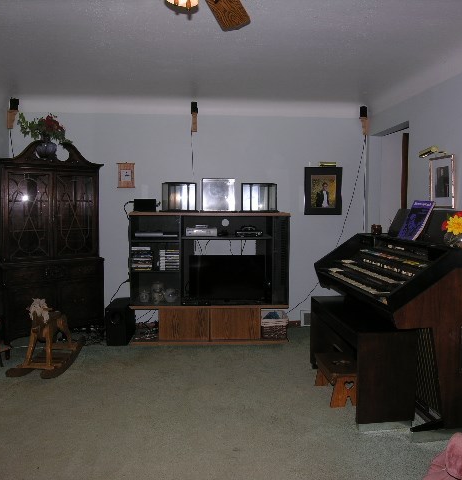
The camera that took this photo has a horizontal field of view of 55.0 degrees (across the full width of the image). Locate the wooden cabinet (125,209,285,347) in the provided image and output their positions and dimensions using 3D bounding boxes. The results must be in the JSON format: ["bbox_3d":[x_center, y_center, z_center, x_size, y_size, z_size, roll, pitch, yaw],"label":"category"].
[{"bbox_3d":[-0.218,0.363,4.540,1.570,1.280,0.460,0,6,-4],"label":"wooden cabinet"}]

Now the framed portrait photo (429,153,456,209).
[{"bbox_3d":[1.577,-0.429,3.309,0.025,0.380,0.315,0,6,-4],"label":"framed portrait photo"}]

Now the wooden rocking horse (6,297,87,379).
[{"bbox_3d":[-1.573,0.763,3.838,0.320,0.600,0.780,0,5,5],"label":"wooden rocking horse"}]

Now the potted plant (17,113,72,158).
[{"bbox_3d":[-1.819,-1.004,4.327,0.490,0.450,0.340,-3,7,-32],"label":"potted plant"}]

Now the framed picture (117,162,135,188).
[{"bbox_3d":[-1.109,-0.676,4.689,0.186,0.262,0.025,0,5,-5],"label":"framed picture"}]

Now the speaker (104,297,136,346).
[{"bbox_3d":[-1.113,0.820,4.466,0.200,0.375,0.400,0,6,-4],"label":"speaker"}]

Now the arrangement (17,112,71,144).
[{"bbox_3d":[-1.811,-1.088,4.328,0.500,0.300,0.320,-2,6,-25],"label":"arrangement"}]

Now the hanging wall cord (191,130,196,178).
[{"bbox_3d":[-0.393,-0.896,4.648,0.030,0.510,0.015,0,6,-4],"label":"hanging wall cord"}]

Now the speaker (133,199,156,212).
[{"bbox_3d":[-0.855,-0.343,4.439,0.210,0.125,0.150,0,5,-5],"label":"speaker"}]

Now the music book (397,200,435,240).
[{"bbox_3d":[1.356,-0.142,3.249,0.022,0.305,0.240,26,3,-6],"label":"music book"}]

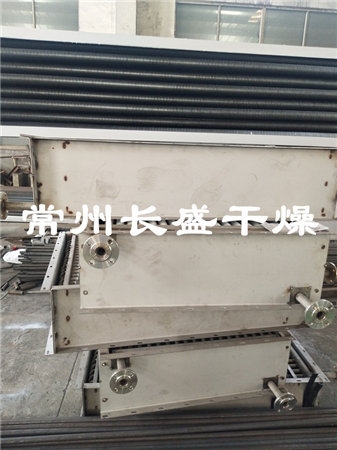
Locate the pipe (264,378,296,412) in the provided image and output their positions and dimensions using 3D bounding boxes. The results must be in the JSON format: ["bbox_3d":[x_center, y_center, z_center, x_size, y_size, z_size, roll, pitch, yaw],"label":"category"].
[{"bbox_3d":[0.574,0.879,1.763,0.115,0.115,0.165,-1,13,-12],"label":"pipe"}]

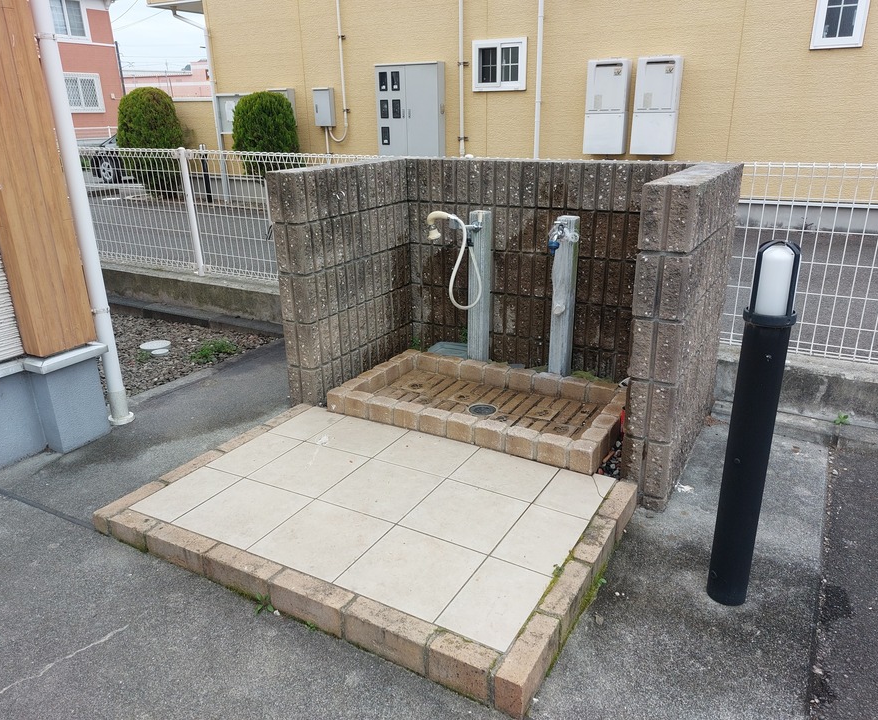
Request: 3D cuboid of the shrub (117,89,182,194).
[{"bbox_3d":[-5.004,-3.835,11.847,1.076,1.865,1.076,12,24,32],"label":"shrub"}]

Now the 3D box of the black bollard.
[{"bbox_3d":[0.749,0.185,1.590,0.107,0.938,0.107,10,23,28],"label":"black bollard"}]

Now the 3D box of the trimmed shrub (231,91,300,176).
[{"bbox_3d":[-2.649,-3.267,10.400,1.006,1.695,1.006,12,24,32],"label":"trimmed shrub"}]

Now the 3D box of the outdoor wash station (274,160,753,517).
[{"bbox_3d":[0.255,-0.257,2.741,1.599,1.026,0.895,10,23,28],"label":"outdoor wash station"}]

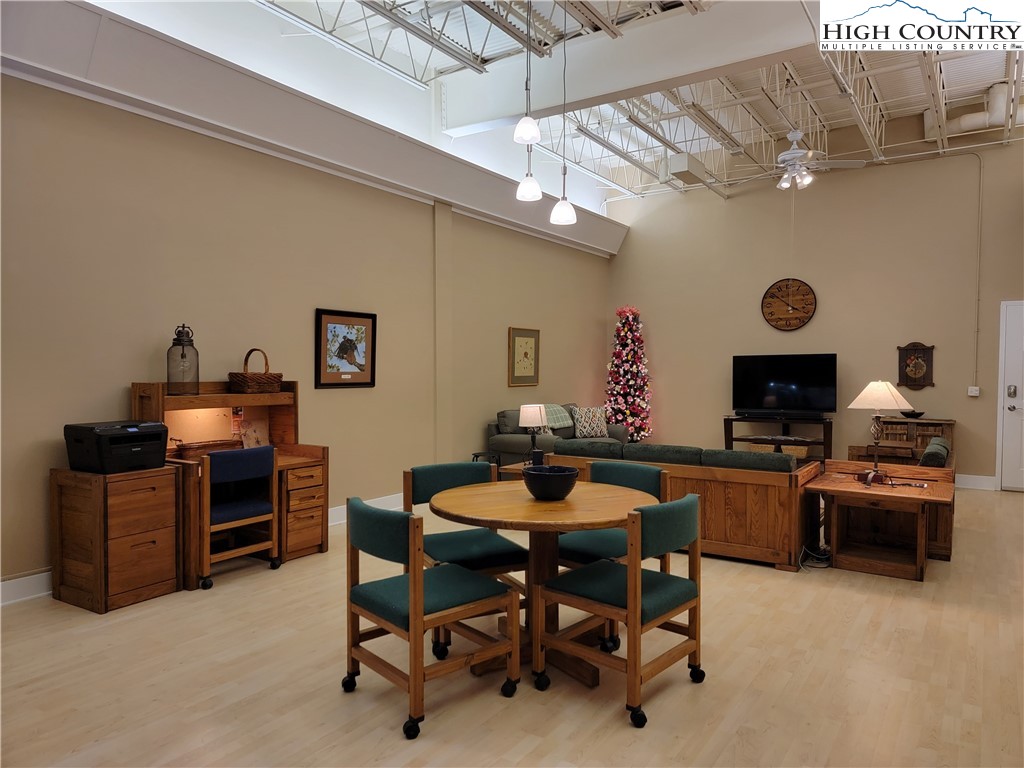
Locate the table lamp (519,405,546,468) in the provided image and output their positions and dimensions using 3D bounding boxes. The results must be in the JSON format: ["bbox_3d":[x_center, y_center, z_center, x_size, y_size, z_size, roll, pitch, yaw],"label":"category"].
[{"bbox_3d":[0.183,0.430,6.024,0.236,0.525,0.236,0,1,0],"label":"table lamp"}]

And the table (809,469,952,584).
[{"bbox_3d":[2.546,0.979,4.908,0.845,0.550,0.763,1,2,33],"label":"table"}]

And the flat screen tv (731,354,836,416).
[{"bbox_3d":[3.417,-0.004,8.943,1.230,0.705,0.070,1,1,36],"label":"flat screen tv"}]

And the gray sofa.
[{"bbox_3d":[0.619,0.731,8.428,0.941,0.910,1.750,0,1,34],"label":"gray sofa"}]

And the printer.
[{"bbox_3d":[-2.308,0.365,4.156,0.400,0.260,0.408,1,2,33],"label":"printer"}]

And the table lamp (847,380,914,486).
[{"bbox_3d":[2.607,0.341,5.037,0.374,0.728,0.374,1,1,40],"label":"table lamp"}]

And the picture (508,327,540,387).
[{"bbox_3d":[0.155,-0.314,8.609,0.030,0.690,0.660,1,2,33],"label":"picture"}]

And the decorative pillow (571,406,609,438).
[{"bbox_3d":[0.987,0.487,8.980,0.450,0.430,0.150,0,-17,8],"label":"decorative pillow"}]

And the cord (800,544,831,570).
[{"bbox_3d":[2.078,1.172,4.870,0.200,0.150,0.220,1,1,33],"label":"cord"}]

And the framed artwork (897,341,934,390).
[{"bbox_3d":[4.710,-0.213,8.287,0.375,0.590,0.030,1,2,33],"label":"framed artwork"}]

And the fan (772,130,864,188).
[{"bbox_3d":[2.847,-2.245,7.131,1.355,0.607,1.355,0,1,34],"label":"fan"}]

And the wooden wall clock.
[{"bbox_3d":[3.523,-1.012,9.056,0.674,0.674,0.040,0,1,34],"label":"wooden wall clock"}]

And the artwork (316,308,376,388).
[{"bbox_3d":[-1.439,-0.295,6.159,0.030,0.659,0.685,1,1,33],"label":"artwork"}]

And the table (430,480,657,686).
[{"bbox_3d":[0.141,0.898,3.285,1.066,0.746,1.066,0,1,0],"label":"table"}]

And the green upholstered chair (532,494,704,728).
[{"bbox_3d":[0.445,0.874,3.011,0.520,0.810,0.525,1,2,40],"label":"green upholstered chair"}]

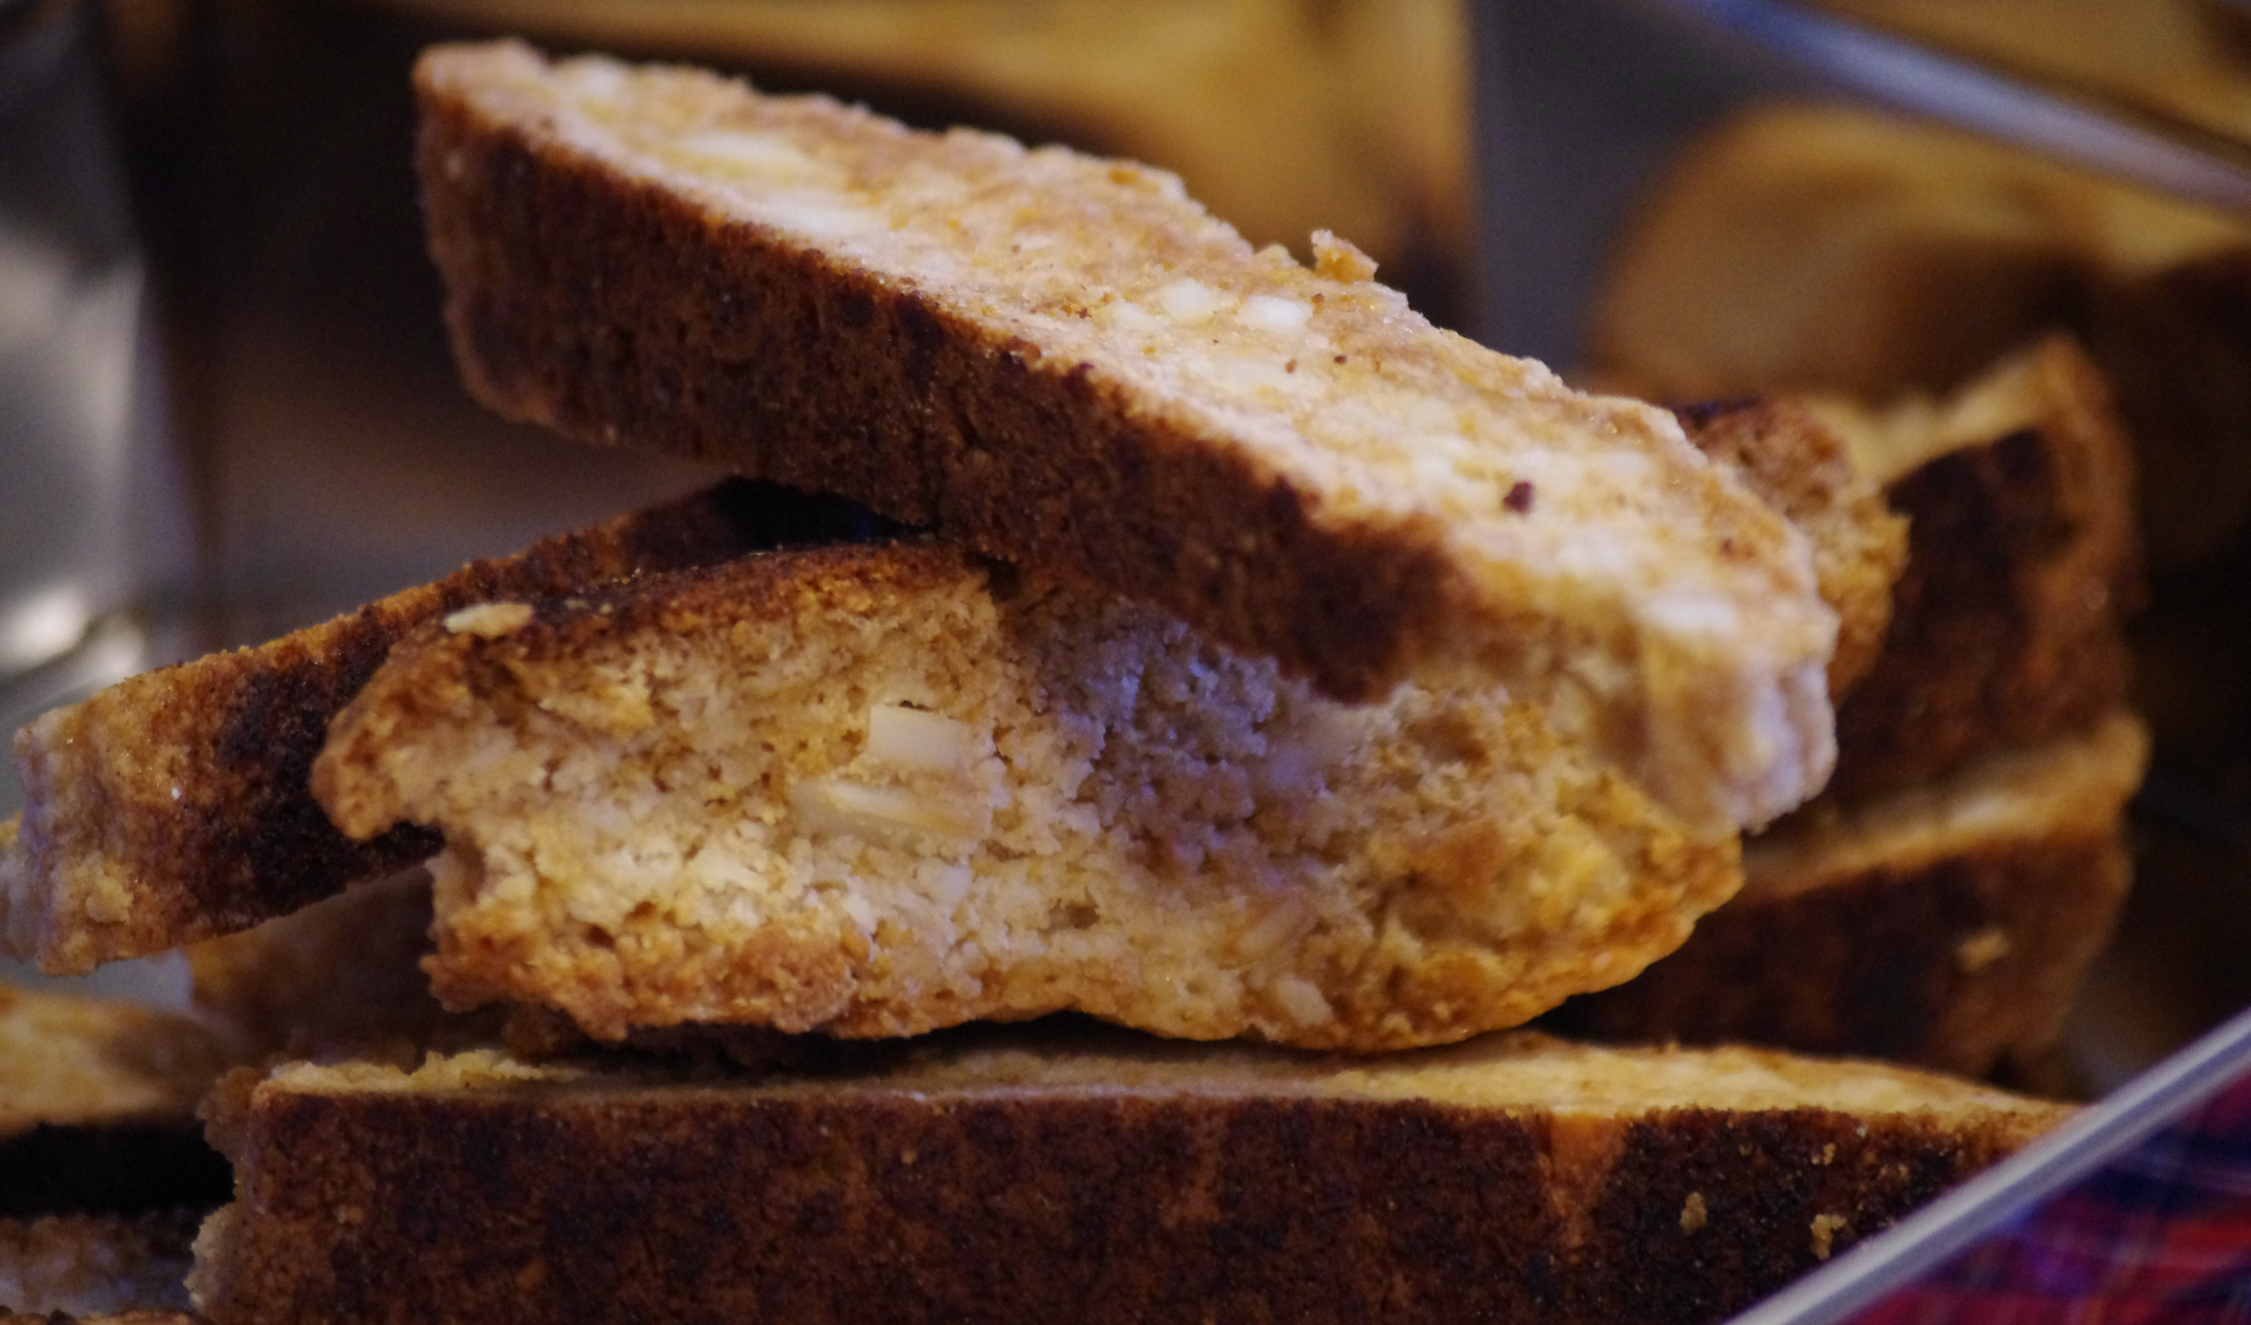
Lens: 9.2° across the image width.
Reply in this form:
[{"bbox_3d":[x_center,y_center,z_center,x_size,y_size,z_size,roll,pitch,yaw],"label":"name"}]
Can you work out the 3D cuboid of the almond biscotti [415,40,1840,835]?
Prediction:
[{"bbox_3d":[0.000,-0.015,0.818,0.088,0.016,0.028,23,27,31],"label":"almond biscotti"}]

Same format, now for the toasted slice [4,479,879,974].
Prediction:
[{"bbox_3d":[-0.035,0.001,0.842,0.088,0.016,0.030,-19,5,-37],"label":"toasted slice"}]

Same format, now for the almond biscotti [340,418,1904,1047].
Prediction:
[{"bbox_3d":[-0.001,0.004,0.820,0.092,0.030,0.016,-7,12,-15],"label":"almond biscotti"}]

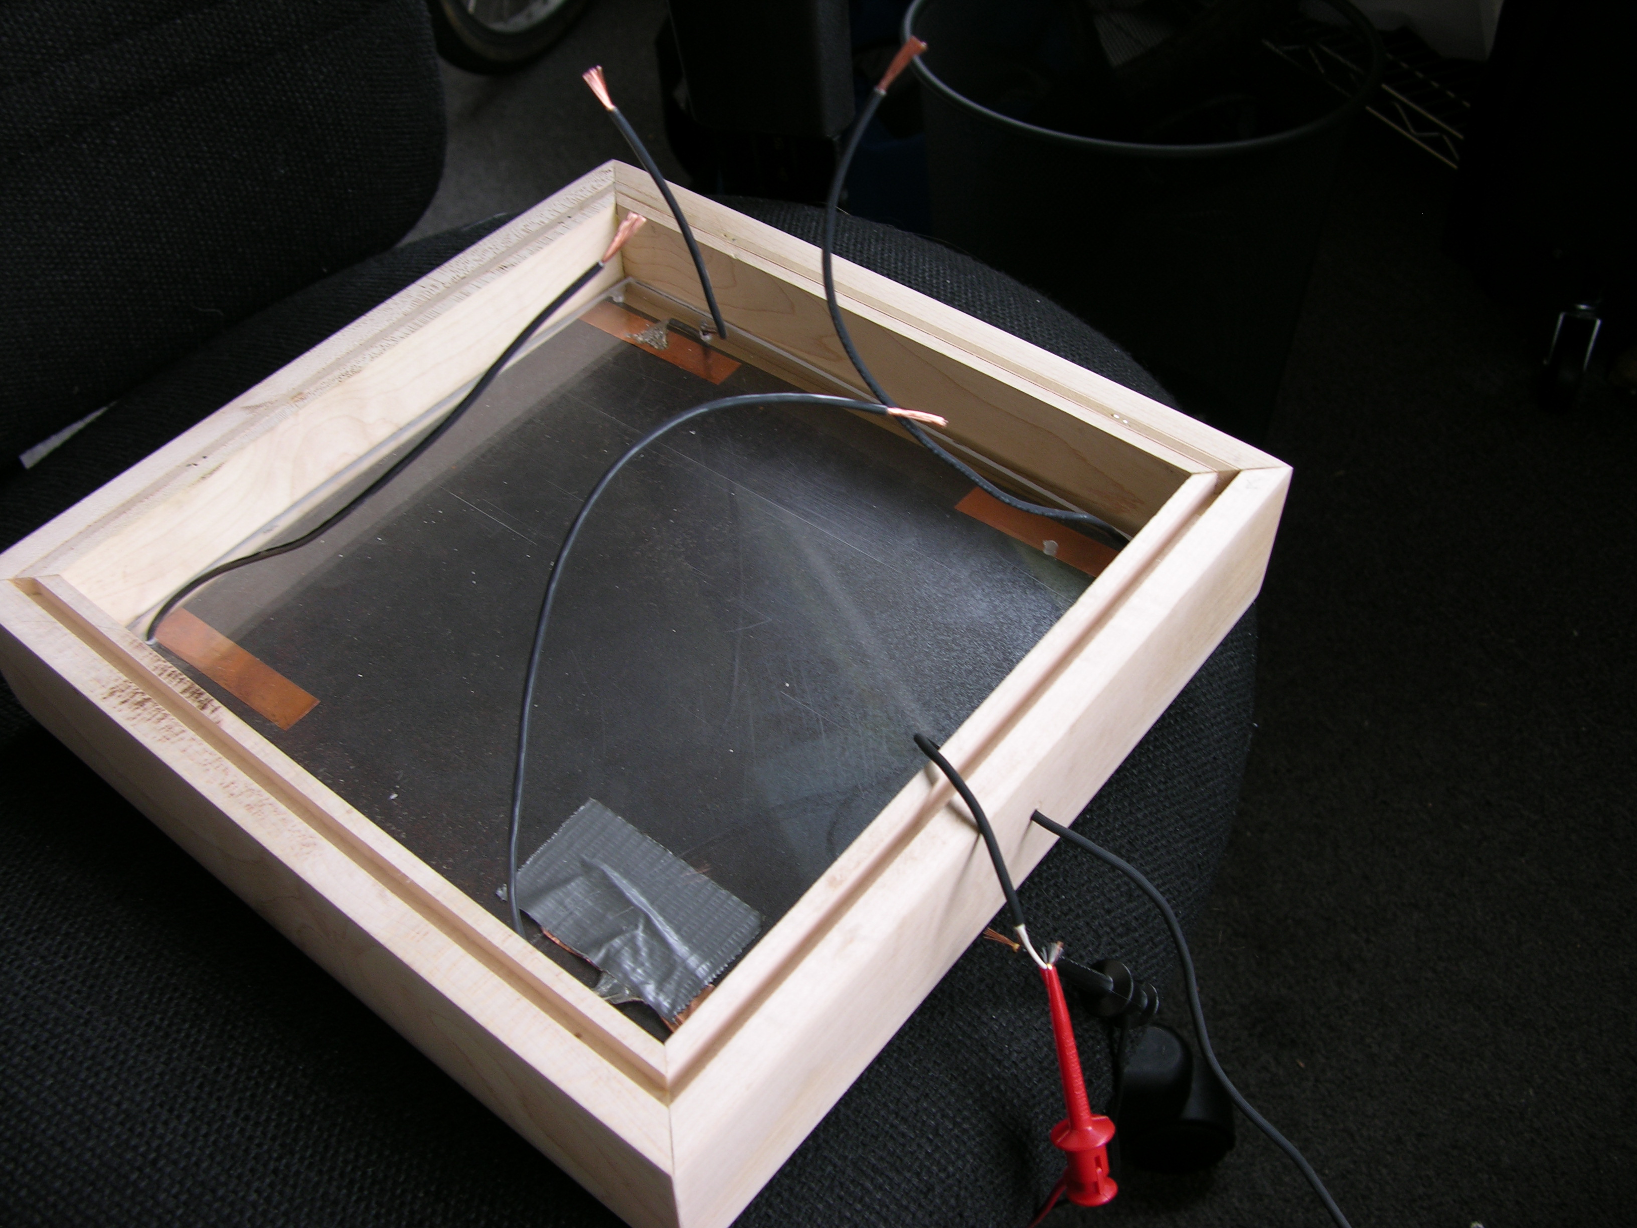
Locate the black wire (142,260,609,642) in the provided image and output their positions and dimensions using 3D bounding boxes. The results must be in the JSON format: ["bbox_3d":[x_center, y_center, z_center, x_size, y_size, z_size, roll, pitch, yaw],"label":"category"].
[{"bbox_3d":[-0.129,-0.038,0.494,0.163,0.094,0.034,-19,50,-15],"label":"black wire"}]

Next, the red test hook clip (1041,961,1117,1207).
[{"bbox_3d":[0.059,0.112,0.395,0.015,0.062,0.015,-14,12,-12],"label":"red test hook clip"}]

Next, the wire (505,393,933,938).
[{"bbox_3d":[-0.036,-0.005,0.463,0.036,0.093,0.186,29,54,25],"label":"wire"}]

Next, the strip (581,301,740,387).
[{"bbox_3d":[-0.058,-0.100,0.607,0.067,0.001,0.013,30,56,26],"label":"strip"}]

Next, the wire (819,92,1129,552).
[{"bbox_3d":[0.050,-0.079,0.491,0.104,0.142,0.020,19,50,18],"label":"wire"}]

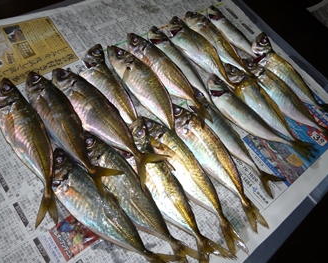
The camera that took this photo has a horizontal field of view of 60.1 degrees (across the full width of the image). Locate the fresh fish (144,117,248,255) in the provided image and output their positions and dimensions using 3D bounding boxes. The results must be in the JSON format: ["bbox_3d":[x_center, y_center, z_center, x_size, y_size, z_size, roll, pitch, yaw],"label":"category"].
[{"bbox_3d":[0.033,0.051,0.312,0.037,0.022,0.175,-30,74,-24],"label":"fresh fish"}]

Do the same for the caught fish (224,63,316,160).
[{"bbox_3d":[0.141,-0.030,0.391,0.042,0.024,0.174,-31,72,-25],"label":"caught fish"}]

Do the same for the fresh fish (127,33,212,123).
[{"bbox_3d":[0.007,-0.074,0.373,0.040,0.024,0.171,-33,74,-25],"label":"fresh fish"}]

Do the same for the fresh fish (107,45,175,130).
[{"bbox_3d":[-0.019,-0.056,0.371,0.044,0.023,0.176,-31,72,-25],"label":"fresh fish"}]

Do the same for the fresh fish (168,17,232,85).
[{"bbox_3d":[0.056,-0.109,0.402,0.048,0.024,0.161,-30,73,-24],"label":"fresh fish"}]

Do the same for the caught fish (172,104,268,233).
[{"bbox_3d":[0.065,0.035,0.339,0.042,0.024,0.186,-28,71,-24],"label":"caught fish"}]

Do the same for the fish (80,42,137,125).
[{"bbox_3d":[-0.058,-0.041,0.342,0.039,0.023,0.165,-26,72,-23],"label":"fish"}]

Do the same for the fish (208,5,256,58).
[{"bbox_3d":[0.113,-0.136,0.429,0.031,0.022,0.158,-20,68,-21],"label":"fish"}]

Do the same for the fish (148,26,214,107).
[{"bbox_3d":[0.029,-0.091,0.399,0.034,0.022,0.176,-31,72,-25],"label":"fish"}]

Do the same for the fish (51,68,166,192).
[{"bbox_3d":[-0.070,-0.016,0.325,0.049,0.026,0.174,-39,77,-27],"label":"fish"}]

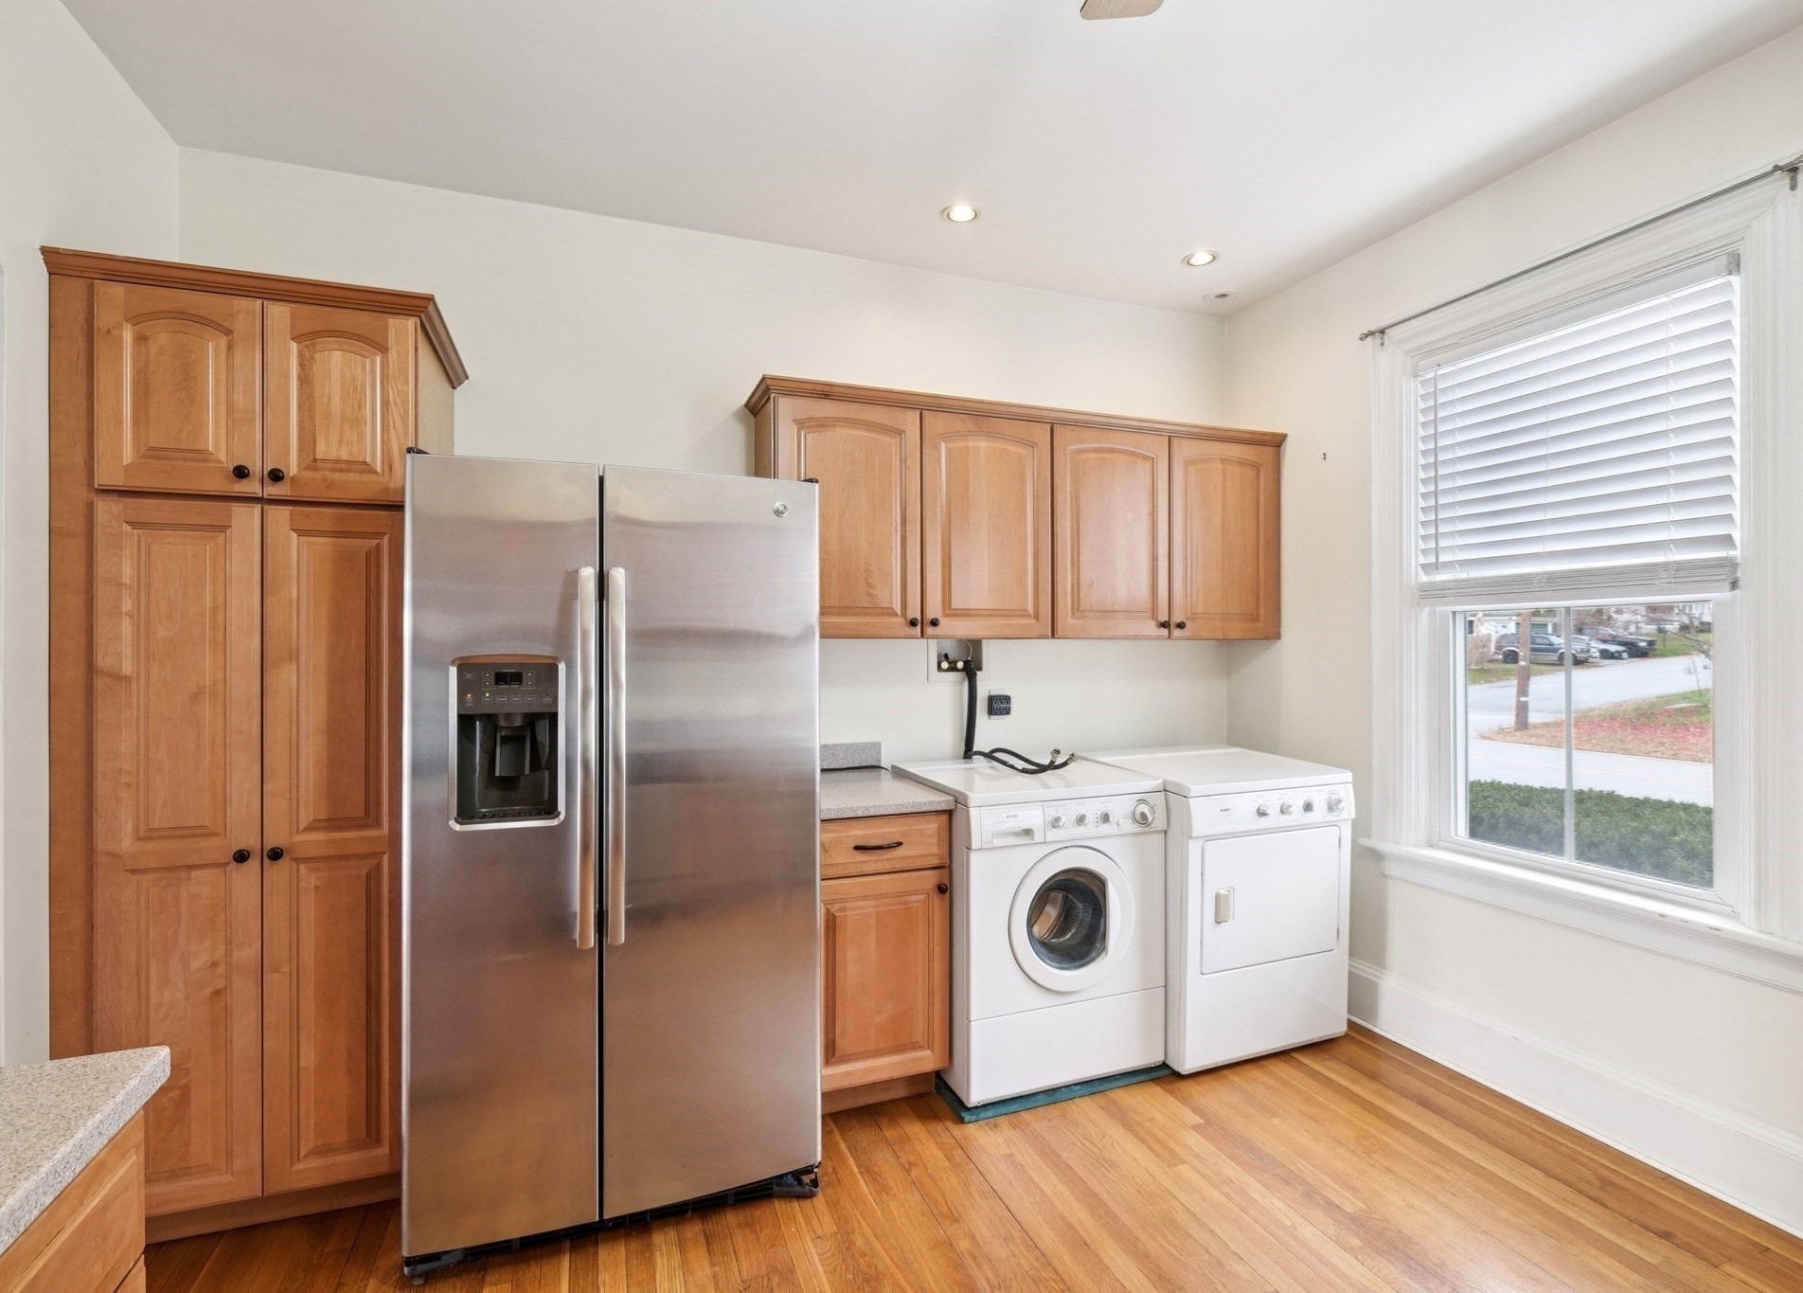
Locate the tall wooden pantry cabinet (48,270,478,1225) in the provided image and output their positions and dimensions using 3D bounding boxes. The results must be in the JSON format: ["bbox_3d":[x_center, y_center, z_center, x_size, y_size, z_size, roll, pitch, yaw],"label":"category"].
[{"bbox_3d":[-1.558,0.265,2.085,0.725,2.190,0.650,0,0,-20],"label":"tall wooden pantry cabinet"}]

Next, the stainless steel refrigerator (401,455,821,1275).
[{"bbox_3d":[-0.766,0.472,2.246,0.913,1.775,0.855,0,0,-20],"label":"stainless steel refrigerator"}]

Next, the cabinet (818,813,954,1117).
[{"bbox_3d":[-0.176,0.921,2.602,0.457,0.878,0.635,0,0,-20],"label":"cabinet"}]

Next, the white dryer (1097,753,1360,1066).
[{"bbox_3d":[1.125,0.905,3.011,0.690,0.910,0.705,0,0,-20],"label":"white dryer"}]

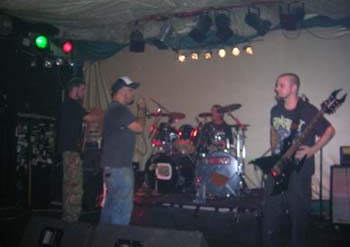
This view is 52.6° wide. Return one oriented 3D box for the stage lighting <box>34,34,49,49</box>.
[{"bbox_3d":[-1.885,-1.158,5.000,0.200,0.200,0.290,0,17,-25],"label":"stage lighting"}]

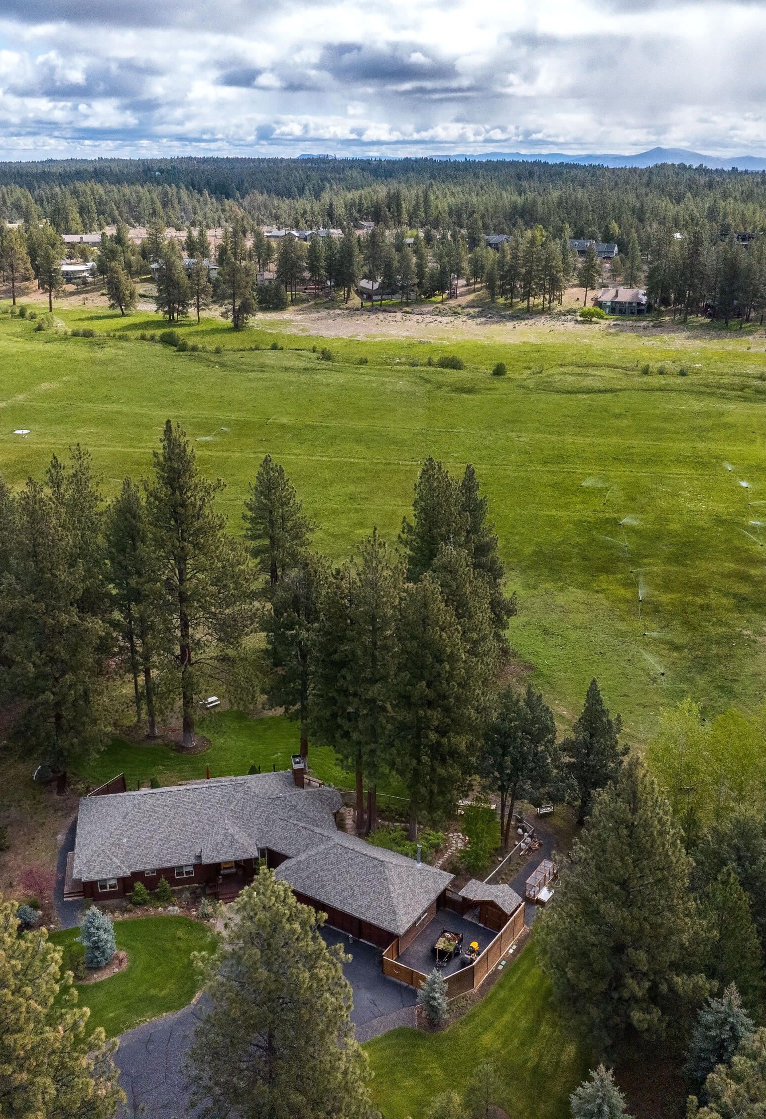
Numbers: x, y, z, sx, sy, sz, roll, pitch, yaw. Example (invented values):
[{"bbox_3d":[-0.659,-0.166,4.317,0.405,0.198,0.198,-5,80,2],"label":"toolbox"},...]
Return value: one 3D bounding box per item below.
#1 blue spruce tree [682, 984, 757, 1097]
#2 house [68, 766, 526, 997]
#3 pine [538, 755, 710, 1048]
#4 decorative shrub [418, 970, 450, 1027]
[{"bbox_3d":[20.436,28.506,62.248,4.200,7.700,4.200,0,21,0],"label":"blue spruce tree"},{"bbox_3d":[-9.180,23.210,85.140,35.890,5.800,21.700,3,21,5],"label":"house"},{"bbox_3d":[15.473,21.623,65.096,10.710,21.476,10.710,0,21,0],"label":"pine"},{"bbox_3d":[3.427,29.126,68.900,2.103,4.747,2.103,0,21,0],"label":"decorative shrub"}]

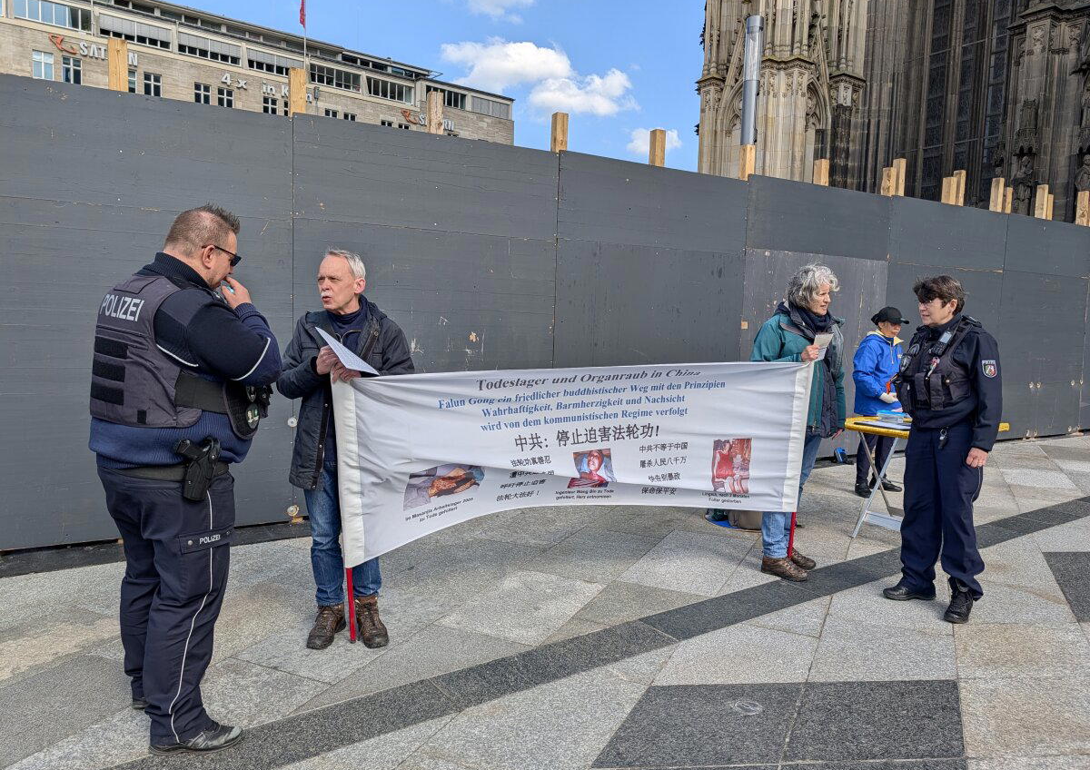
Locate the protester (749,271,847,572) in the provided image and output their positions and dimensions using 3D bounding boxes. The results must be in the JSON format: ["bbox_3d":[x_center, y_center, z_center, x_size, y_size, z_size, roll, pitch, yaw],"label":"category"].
[{"bbox_3d":[1.475,0.191,4.396,0.530,1.775,0.440,-2,6,-41],"label":"protester"}]

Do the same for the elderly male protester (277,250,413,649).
[{"bbox_3d":[-0.900,0.276,3.401,0.570,1.750,0.460,2,5,6],"label":"elderly male protester"}]

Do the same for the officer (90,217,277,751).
[{"bbox_3d":[-1.239,0.302,2.611,0.570,1.837,0.610,-3,6,-44],"label":"officer"}]

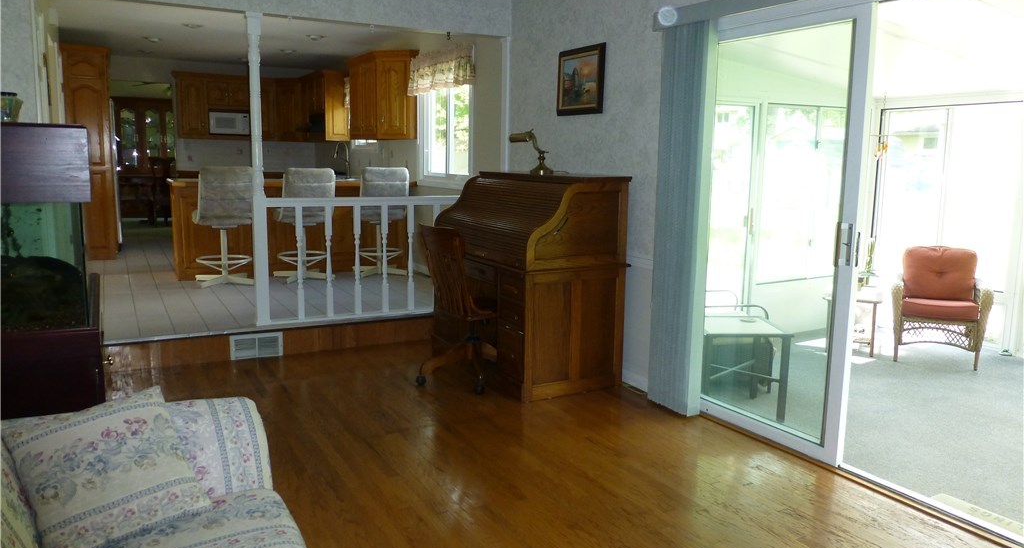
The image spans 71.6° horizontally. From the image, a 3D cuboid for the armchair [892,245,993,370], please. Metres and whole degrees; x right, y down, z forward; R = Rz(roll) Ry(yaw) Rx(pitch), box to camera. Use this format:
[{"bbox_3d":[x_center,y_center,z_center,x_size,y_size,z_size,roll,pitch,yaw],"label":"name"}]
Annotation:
[{"bbox_3d":[3.297,0.219,5.508,0.650,0.850,0.670,5,10,26],"label":"armchair"}]

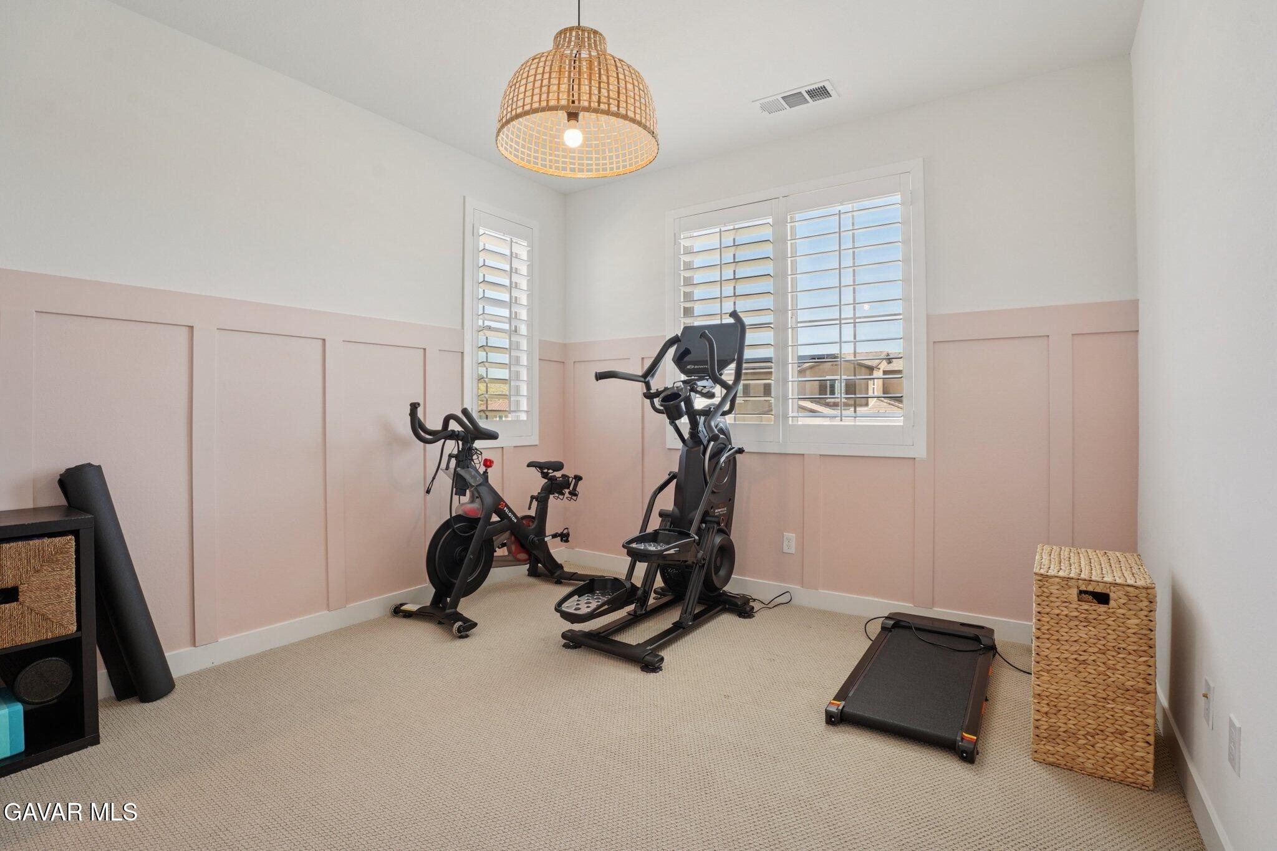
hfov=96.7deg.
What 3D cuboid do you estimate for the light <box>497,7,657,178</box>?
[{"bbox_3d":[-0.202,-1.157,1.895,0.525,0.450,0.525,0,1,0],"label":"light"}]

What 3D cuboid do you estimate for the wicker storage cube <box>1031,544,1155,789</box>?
[{"bbox_3d":[1.568,0.790,1.980,0.300,0.620,0.460,1,1,36],"label":"wicker storage cube"}]

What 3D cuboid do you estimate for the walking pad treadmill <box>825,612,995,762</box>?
[{"bbox_3d":[1.203,1.043,2.413,0.485,0.105,1.070,1,1,35],"label":"walking pad treadmill"}]

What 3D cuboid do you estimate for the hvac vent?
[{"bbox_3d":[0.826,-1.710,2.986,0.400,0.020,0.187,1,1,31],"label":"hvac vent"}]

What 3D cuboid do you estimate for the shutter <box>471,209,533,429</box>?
[{"bbox_3d":[-0.890,-0.668,3.832,0.055,1.458,0.499,1,2,38],"label":"shutter"}]

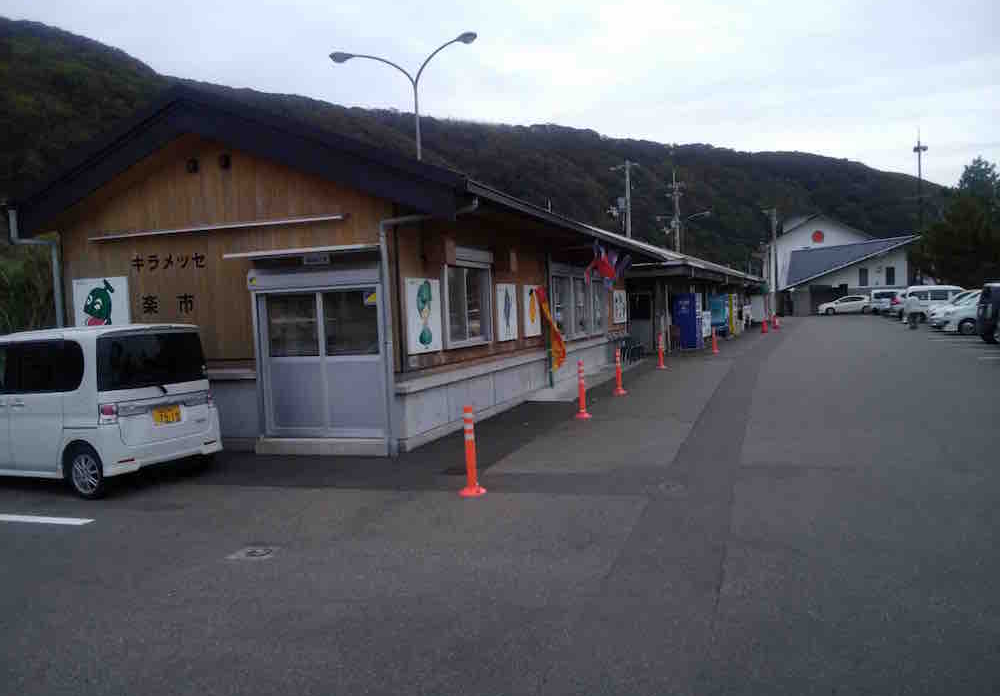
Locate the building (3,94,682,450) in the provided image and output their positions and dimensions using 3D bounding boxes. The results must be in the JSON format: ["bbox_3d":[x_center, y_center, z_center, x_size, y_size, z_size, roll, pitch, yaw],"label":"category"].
[{"bbox_3d":[-0.576,-1.592,18.525,7.050,4.780,18.260,-2,3,20],"label":"building"}]

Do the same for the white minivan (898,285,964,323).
[{"bbox_3d":[22.514,-2.340,38.968,4.500,1.840,1.700,-2,3,20],"label":"white minivan"}]

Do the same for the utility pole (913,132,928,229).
[{"bbox_3d":[43.577,-13.586,80.466,1.450,17.700,0.700,-2,3,24],"label":"utility pole"}]

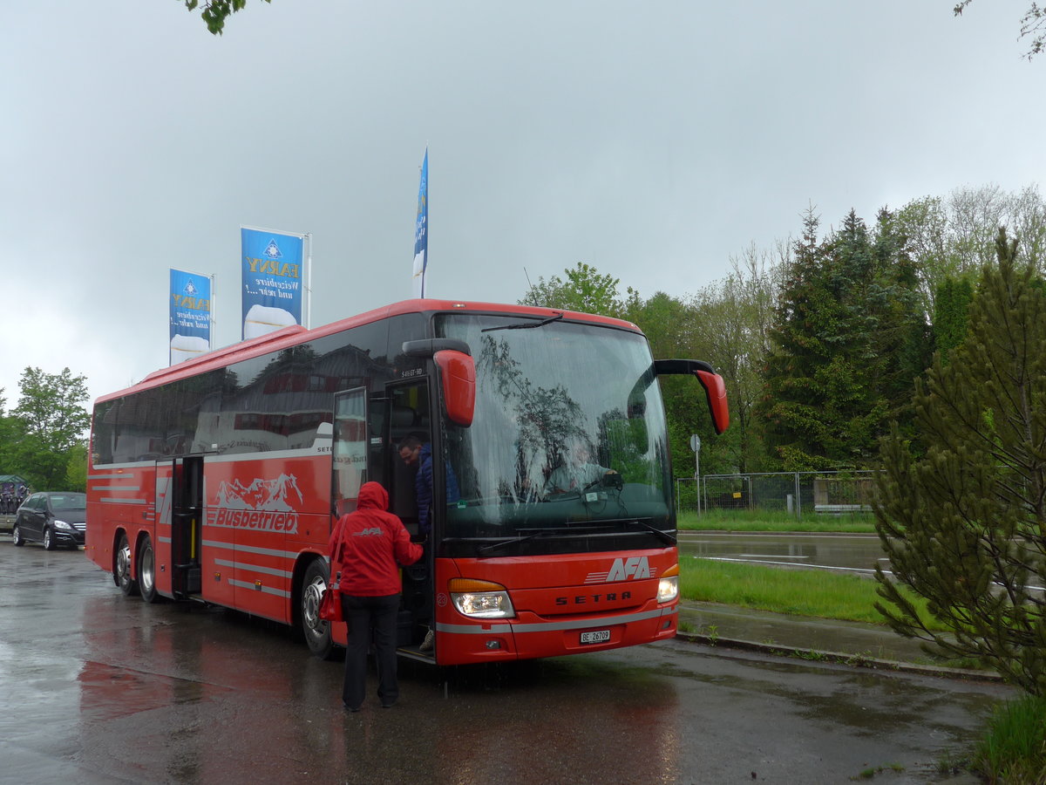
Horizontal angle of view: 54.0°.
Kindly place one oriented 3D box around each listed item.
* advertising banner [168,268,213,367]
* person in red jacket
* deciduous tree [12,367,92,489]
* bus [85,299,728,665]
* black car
[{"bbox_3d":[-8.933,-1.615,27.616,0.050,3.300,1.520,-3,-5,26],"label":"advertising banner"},{"bbox_3d":[-1.132,1.563,8.019,0.700,1.720,0.500,-1,-5,0],"label":"person in red jacket"},{"bbox_3d":[-22.000,2.366,48.156,4.200,7.300,4.200,-1,-5,0],"label":"deciduous tree"},{"bbox_3d":[-3.121,1.129,13.858,2.700,3.600,13.100,2,-6,-35],"label":"bus"},{"bbox_3d":[-13.282,3.648,29.704,1.780,1.600,4.270,3,-6,-42],"label":"black car"}]

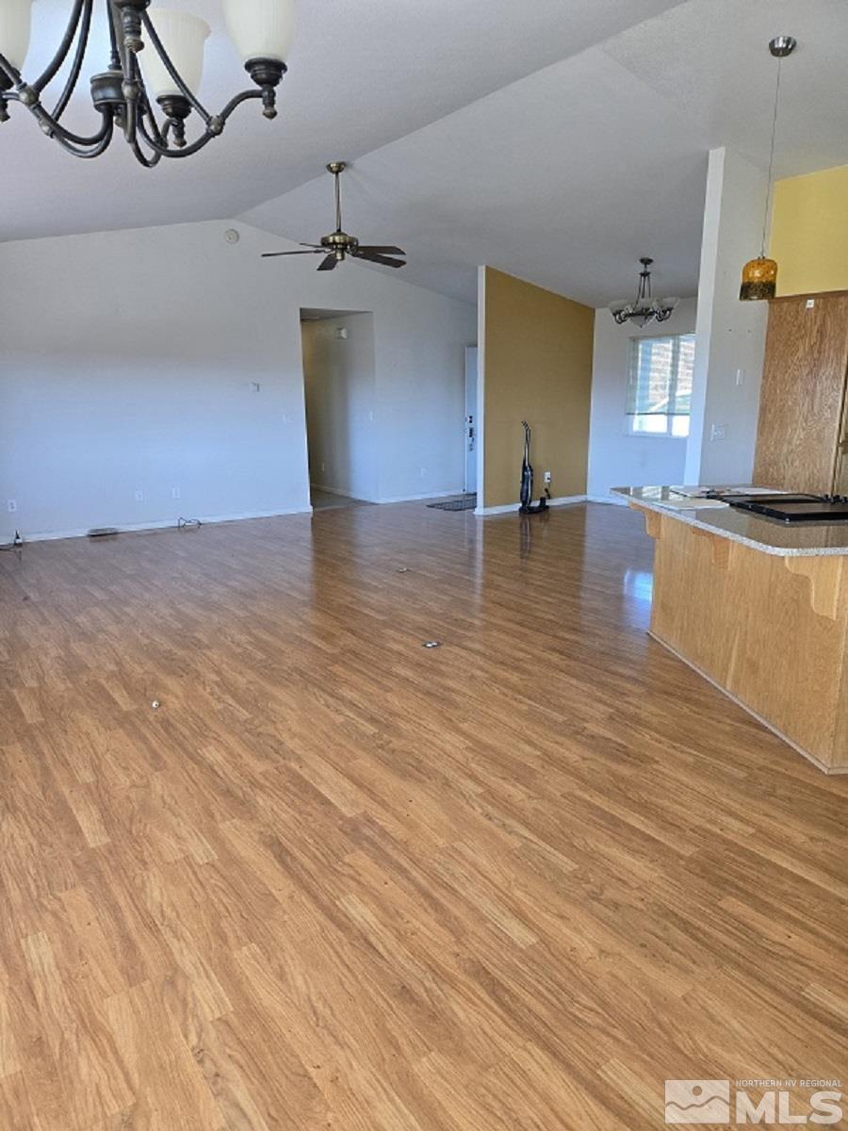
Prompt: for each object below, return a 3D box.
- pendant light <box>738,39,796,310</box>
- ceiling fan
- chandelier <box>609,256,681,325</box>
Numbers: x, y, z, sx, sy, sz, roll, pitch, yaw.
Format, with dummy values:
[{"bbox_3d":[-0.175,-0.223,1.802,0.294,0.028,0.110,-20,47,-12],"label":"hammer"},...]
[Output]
[{"bbox_3d":[1.828,-2.069,3.980,0.187,1.267,0.187,-10,16,-35],"label":"pendant light"},{"bbox_3d":[-0.729,-2.982,6.416,1.322,0.759,1.322,-10,16,-35],"label":"ceiling fan"},{"bbox_3d":[2.206,-2.712,7.506,0.700,0.646,0.700,-10,16,-35],"label":"chandelier"}]

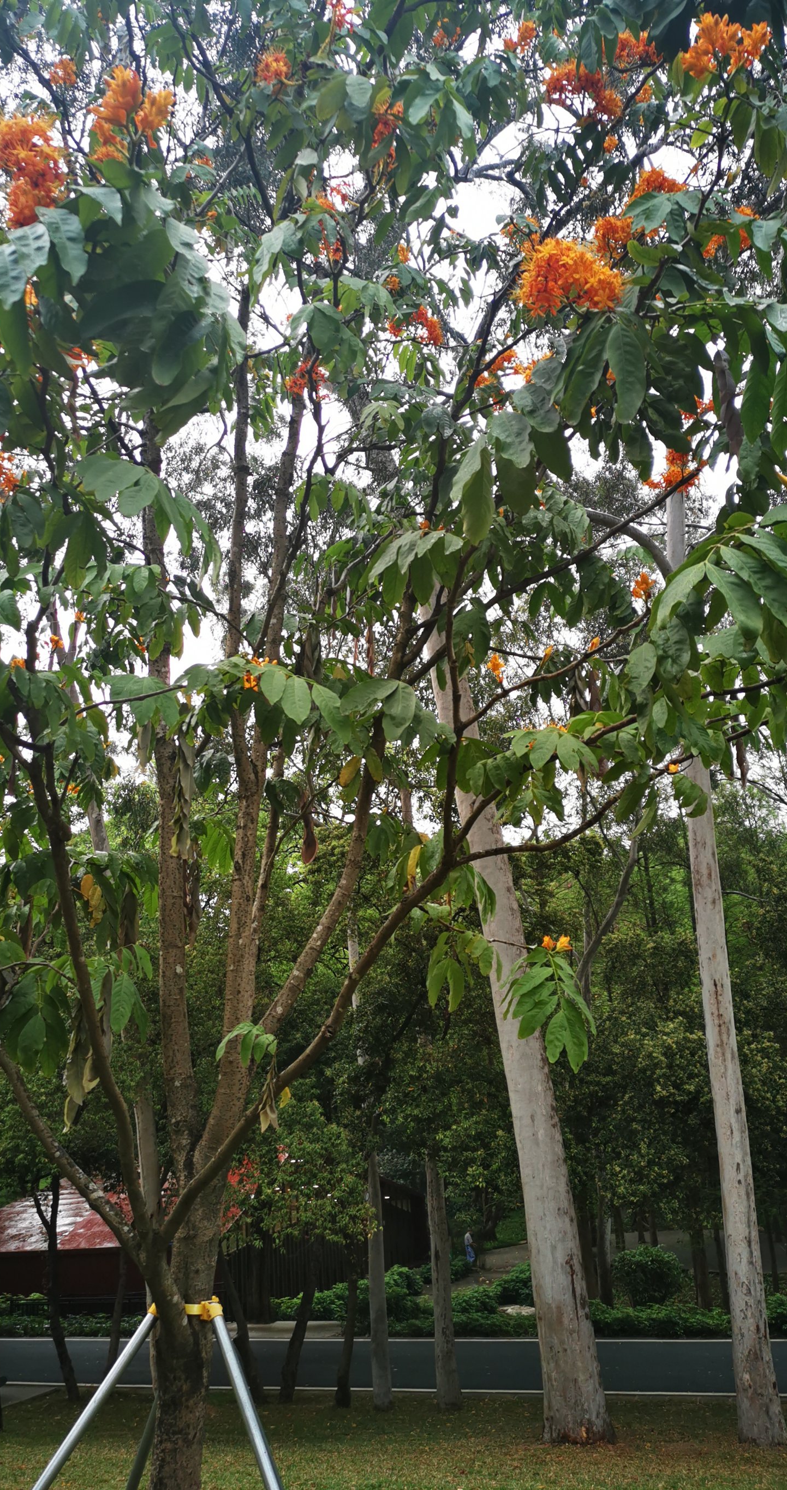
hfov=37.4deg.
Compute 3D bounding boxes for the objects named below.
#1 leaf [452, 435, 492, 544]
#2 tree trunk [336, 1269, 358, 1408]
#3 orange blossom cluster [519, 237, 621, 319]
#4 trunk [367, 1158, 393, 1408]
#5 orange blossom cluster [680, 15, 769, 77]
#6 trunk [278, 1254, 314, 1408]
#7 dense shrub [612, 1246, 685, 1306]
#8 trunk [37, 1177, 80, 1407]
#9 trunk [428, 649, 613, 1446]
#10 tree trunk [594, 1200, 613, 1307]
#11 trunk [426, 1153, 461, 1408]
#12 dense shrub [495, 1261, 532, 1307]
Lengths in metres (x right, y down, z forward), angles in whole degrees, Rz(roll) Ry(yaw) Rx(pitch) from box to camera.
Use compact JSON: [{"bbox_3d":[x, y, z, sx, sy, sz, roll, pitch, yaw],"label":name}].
[{"bbox_3d":[0.196,-0.640,2.900,0.100,0.300,0.080,-5,-23,5],"label":"leaf"},{"bbox_3d":[-0.504,6.751,13.272,0.160,1.391,0.160,3,-23,0],"label":"tree trunk"},{"bbox_3d":[0.417,-1.109,2.750,0.245,0.160,0.200,-7,-20,11],"label":"orange blossom cluster"},{"bbox_3d":[-0.250,9.208,19.963,0.420,4.020,0.400,-3,-19,-2],"label":"trunk"},{"bbox_3d":[0.856,-1.804,3.000,0.220,0.160,0.170,-13,-25,22],"label":"orange blossom cluster"},{"bbox_3d":[-1.126,6.924,13.823,0.180,1.574,0.180,8,-23,-1],"label":"trunk"},{"bbox_3d":[4.497,9.417,20.521,1.268,1.045,1.268,-7,-23,9],"label":"dense shrub"},{"bbox_3d":[-6.010,9.759,20.797,0.750,3.620,0.500,2,-20,-15],"label":"trunk"},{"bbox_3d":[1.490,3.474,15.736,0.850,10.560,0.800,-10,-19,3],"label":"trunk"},{"bbox_3d":[3.773,9.105,20.790,0.250,1.775,0.250,-6,-23,8],"label":"tree trunk"},{"bbox_3d":[0.530,5.889,12.841,0.232,2.539,0.232,-4,-23,1],"label":"trunk"},{"bbox_3d":[3.486,14.624,31.500,1.500,1.100,1.300,-5,-19,4],"label":"dense shrub"}]

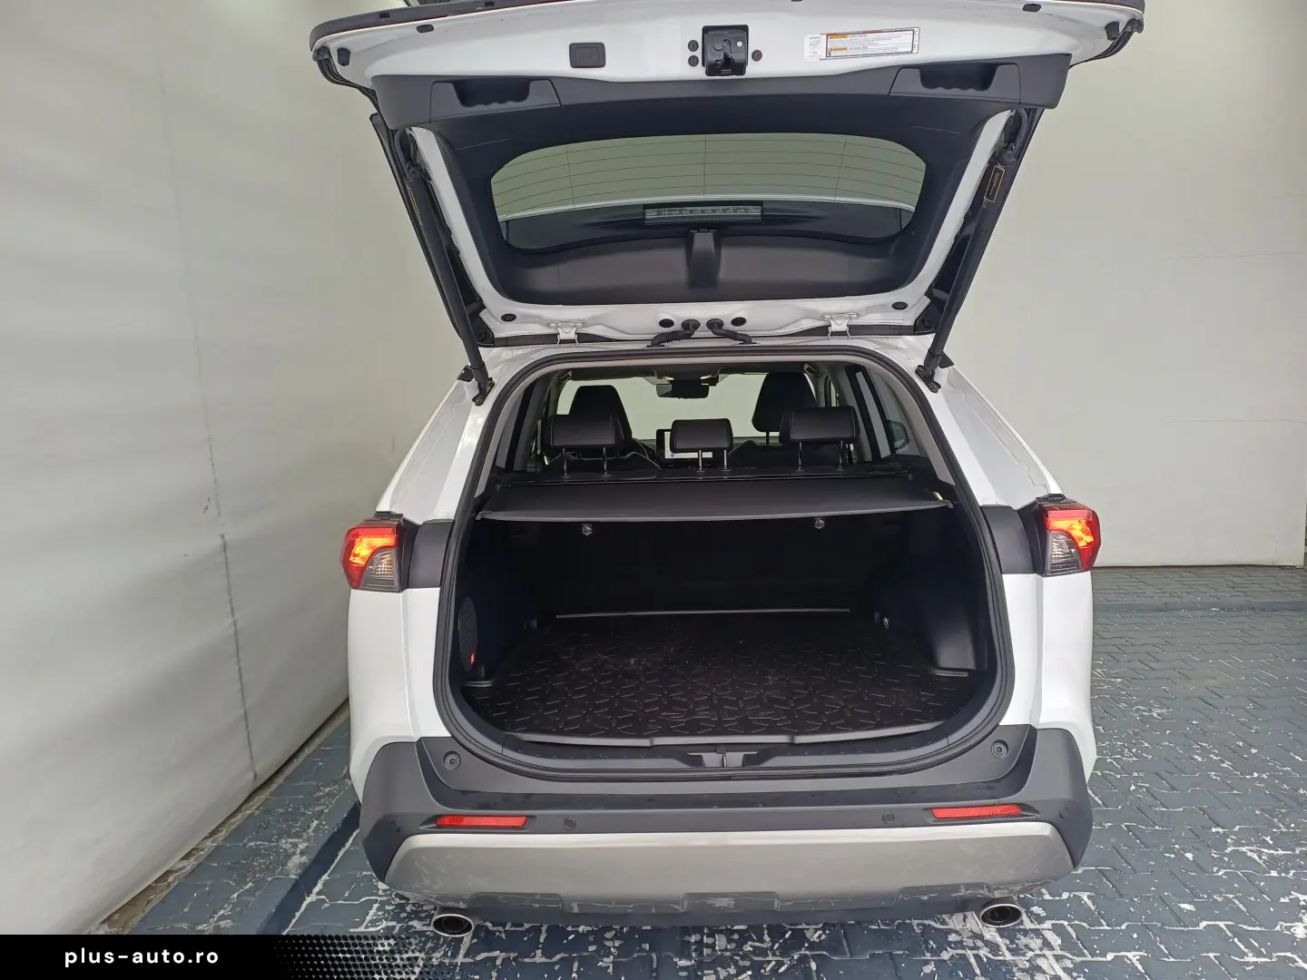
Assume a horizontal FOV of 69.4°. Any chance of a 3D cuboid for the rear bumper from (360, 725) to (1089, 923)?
[{"bbox_3d":[0.155,0.701,2.090,1.750,0.440,0.430,-1,6,1],"label":"rear bumper"}]

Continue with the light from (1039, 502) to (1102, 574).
[{"bbox_3d":[0.872,0.095,1.988,0.178,0.148,0.185,-1,6,0],"label":"light"}]

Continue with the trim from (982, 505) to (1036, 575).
[{"bbox_3d":[0.742,0.103,1.980,0.095,0.146,0.060,-1,6,0],"label":"trim"}]

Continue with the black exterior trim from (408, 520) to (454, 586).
[{"bbox_3d":[-0.469,0.133,1.991,0.095,0.146,0.060,-1,6,0],"label":"black exterior trim"}]

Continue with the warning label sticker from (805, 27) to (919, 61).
[{"bbox_3d":[0.287,-0.613,1.297,0.155,0.040,0.004,-3,41,2],"label":"warning label sticker"}]

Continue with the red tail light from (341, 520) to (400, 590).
[{"bbox_3d":[-0.592,0.130,2.002,0.178,0.148,0.185,-1,6,0],"label":"red tail light"}]

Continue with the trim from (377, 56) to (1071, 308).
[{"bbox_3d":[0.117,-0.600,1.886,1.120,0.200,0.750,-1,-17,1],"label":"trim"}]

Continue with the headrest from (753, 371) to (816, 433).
[{"bbox_3d":[0.532,-0.356,3.825,0.255,0.245,0.140,-1,6,1],"label":"headrest"}]

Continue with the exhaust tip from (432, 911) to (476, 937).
[{"bbox_3d":[-0.412,0.894,1.992,0.088,0.063,0.110,-1,6,1],"label":"exhaust tip"}]

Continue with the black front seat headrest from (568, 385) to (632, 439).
[{"bbox_3d":[-0.218,-0.306,3.845,0.255,0.245,0.140,-1,6,1],"label":"black front seat headrest"}]

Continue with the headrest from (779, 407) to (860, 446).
[{"bbox_3d":[0.516,-0.200,2.937,0.230,0.120,0.120,-1,6,1],"label":"headrest"}]

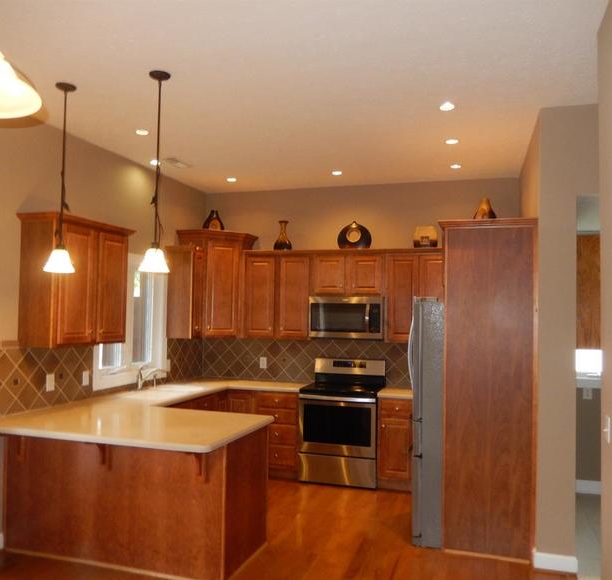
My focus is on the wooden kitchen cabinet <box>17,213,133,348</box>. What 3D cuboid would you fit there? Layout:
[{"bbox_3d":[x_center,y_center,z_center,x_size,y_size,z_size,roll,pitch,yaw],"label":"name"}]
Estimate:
[{"bbox_3d":[-1.704,-0.045,4.239,0.352,0.918,0.880,1,-2,17],"label":"wooden kitchen cabinet"}]

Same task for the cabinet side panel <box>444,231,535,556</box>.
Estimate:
[{"bbox_3d":[1.291,0.690,3.967,0.590,2.330,0.050,0,-3,17],"label":"cabinet side panel"}]

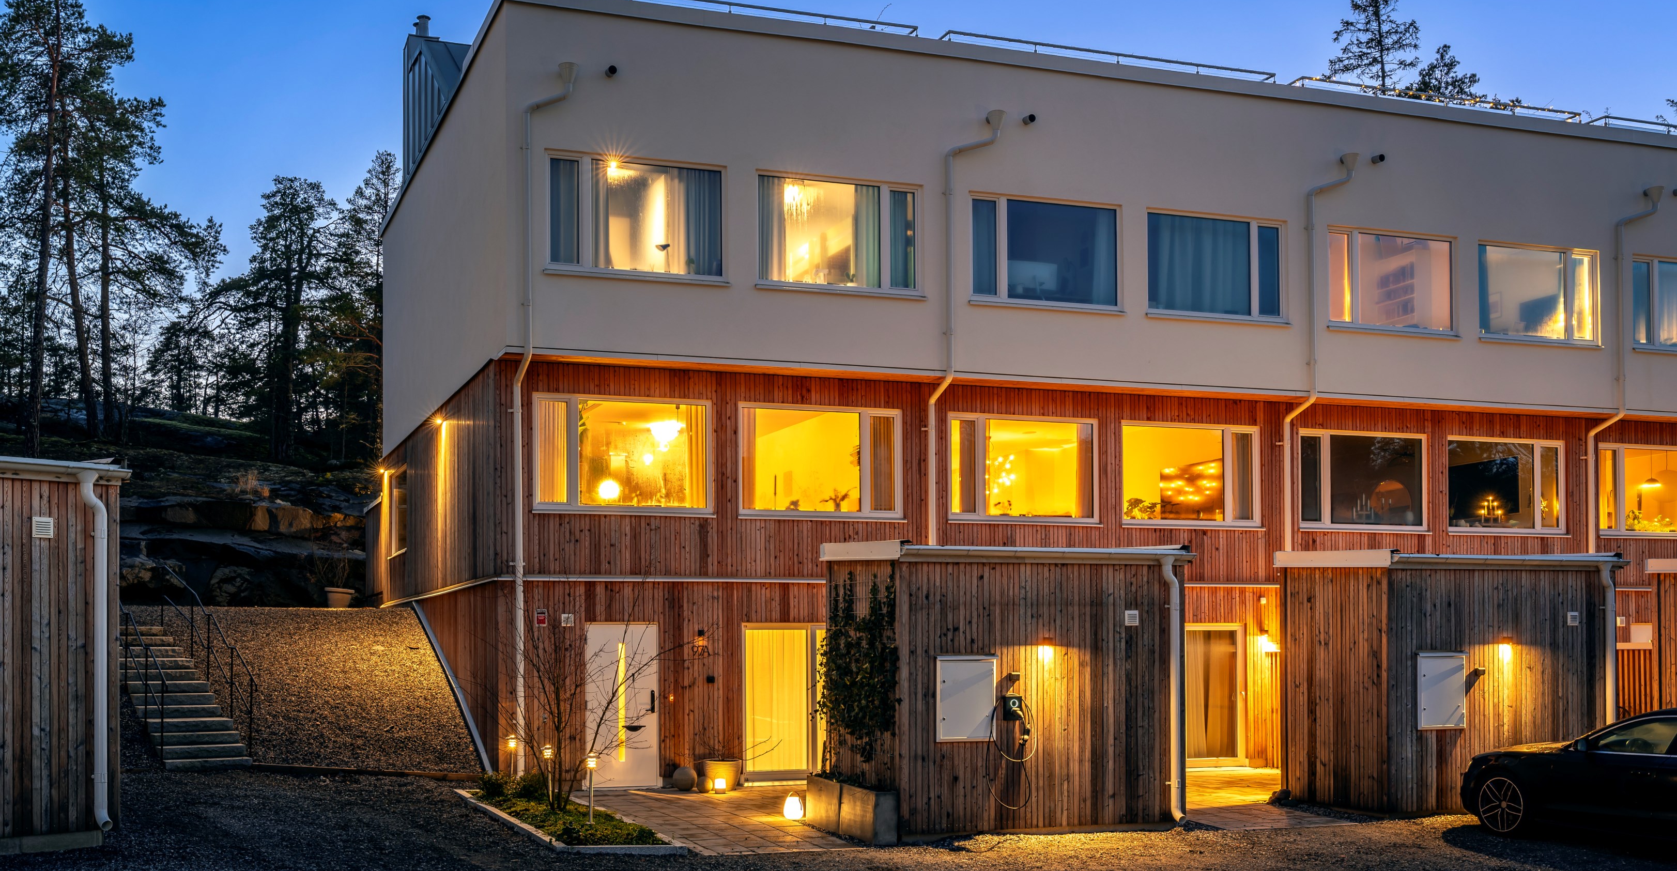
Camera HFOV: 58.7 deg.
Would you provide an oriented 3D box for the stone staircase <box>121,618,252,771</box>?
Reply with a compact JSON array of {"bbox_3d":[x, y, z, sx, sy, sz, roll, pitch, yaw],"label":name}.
[{"bbox_3d":[-9.820,3.700,22.100,1.250,2.050,3.900,1,-3,-33],"label":"stone staircase"}]

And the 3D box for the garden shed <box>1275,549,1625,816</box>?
[{"bbox_3d":[7.227,2.783,17.916,3.300,2.800,2.100,0,-3,-20],"label":"garden shed"}]

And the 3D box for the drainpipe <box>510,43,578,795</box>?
[{"bbox_3d":[-3.635,-0.210,18.505,0.640,8.700,0.880,0,-3,-20],"label":"drainpipe"}]

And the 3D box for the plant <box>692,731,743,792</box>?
[{"bbox_3d":[-1.529,4.167,19.000,0.620,0.780,0.580,-1,-3,0],"label":"plant"}]

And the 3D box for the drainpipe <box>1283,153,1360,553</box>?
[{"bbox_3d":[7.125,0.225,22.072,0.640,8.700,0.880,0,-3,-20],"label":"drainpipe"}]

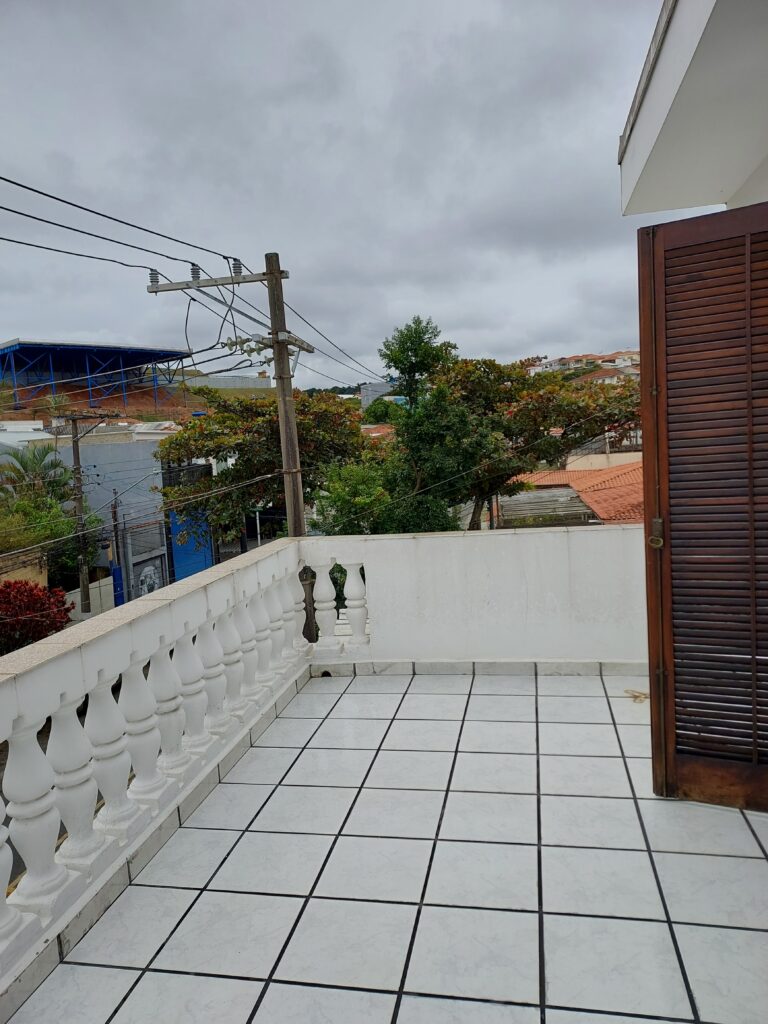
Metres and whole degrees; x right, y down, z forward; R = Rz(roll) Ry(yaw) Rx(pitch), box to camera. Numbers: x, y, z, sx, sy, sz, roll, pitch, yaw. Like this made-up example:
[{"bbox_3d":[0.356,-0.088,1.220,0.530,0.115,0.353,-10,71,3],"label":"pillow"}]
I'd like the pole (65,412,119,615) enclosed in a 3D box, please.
[{"bbox_3d":[-11.163,0.118,32.500,2.200,7.900,0.500,-2,5,10],"label":"pole"}]

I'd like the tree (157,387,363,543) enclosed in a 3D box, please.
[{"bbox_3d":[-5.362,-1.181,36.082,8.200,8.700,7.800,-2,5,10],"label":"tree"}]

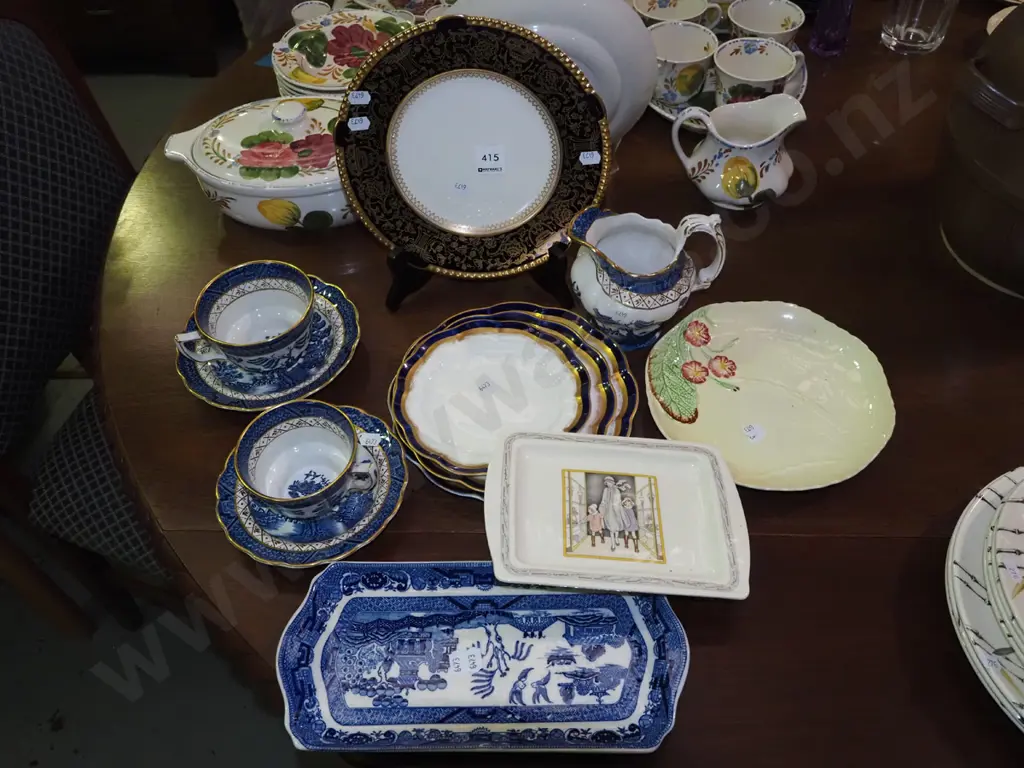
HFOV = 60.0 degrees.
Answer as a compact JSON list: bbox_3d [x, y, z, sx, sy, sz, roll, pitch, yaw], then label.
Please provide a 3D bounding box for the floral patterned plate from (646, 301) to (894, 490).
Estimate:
[{"bbox_3d":[0.216,0.010,0.757,0.204,0.025,0.202,-1,53,0],"label":"floral patterned plate"}]

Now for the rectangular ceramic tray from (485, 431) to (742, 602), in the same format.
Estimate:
[{"bbox_3d":[0.077,0.099,0.673,0.196,0.022,0.142,5,46,-2],"label":"rectangular ceramic tray"}]

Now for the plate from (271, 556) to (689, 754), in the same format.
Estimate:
[{"bbox_3d":[-0.020,0.191,0.625,0.288,0.022,0.135,0,53,1],"label":"plate"}]

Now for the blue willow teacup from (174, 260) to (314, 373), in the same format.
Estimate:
[{"bbox_3d":[-0.235,-0.049,0.801,0.127,0.064,0.103,-20,53,-13],"label":"blue willow teacup"}]

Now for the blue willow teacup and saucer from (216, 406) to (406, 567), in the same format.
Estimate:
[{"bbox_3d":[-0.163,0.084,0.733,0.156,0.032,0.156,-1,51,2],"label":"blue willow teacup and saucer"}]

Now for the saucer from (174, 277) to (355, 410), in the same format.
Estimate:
[{"bbox_3d":[-0.223,-0.036,0.824,0.168,0.025,0.168,-1,51,2],"label":"saucer"}]

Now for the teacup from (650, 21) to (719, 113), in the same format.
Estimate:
[{"bbox_3d":[0.179,-0.367,1.030,0.110,0.065,0.087,-3,51,0],"label":"teacup"}]

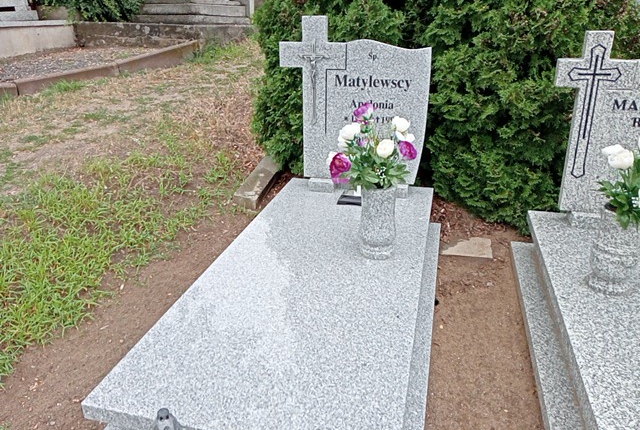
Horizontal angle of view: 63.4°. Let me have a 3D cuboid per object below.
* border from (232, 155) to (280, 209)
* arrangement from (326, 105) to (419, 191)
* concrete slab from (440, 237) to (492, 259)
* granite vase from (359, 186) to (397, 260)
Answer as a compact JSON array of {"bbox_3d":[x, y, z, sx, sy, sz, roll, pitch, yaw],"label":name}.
[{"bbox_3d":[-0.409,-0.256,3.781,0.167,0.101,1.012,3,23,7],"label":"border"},{"bbox_3d":[0.207,-0.263,1.964,0.334,0.304,0.278,5,22,13],"label":"arrangement"},{"bbox_3d":[0.776,0.188,2.750,0.263,0.041,0.243,7,24,16],"label":"concrete slab"},{"bbox_3d":[0.233,0.018,2.082,0.150,0.300,0.150,6,23,13],"label":"granite vase"}]

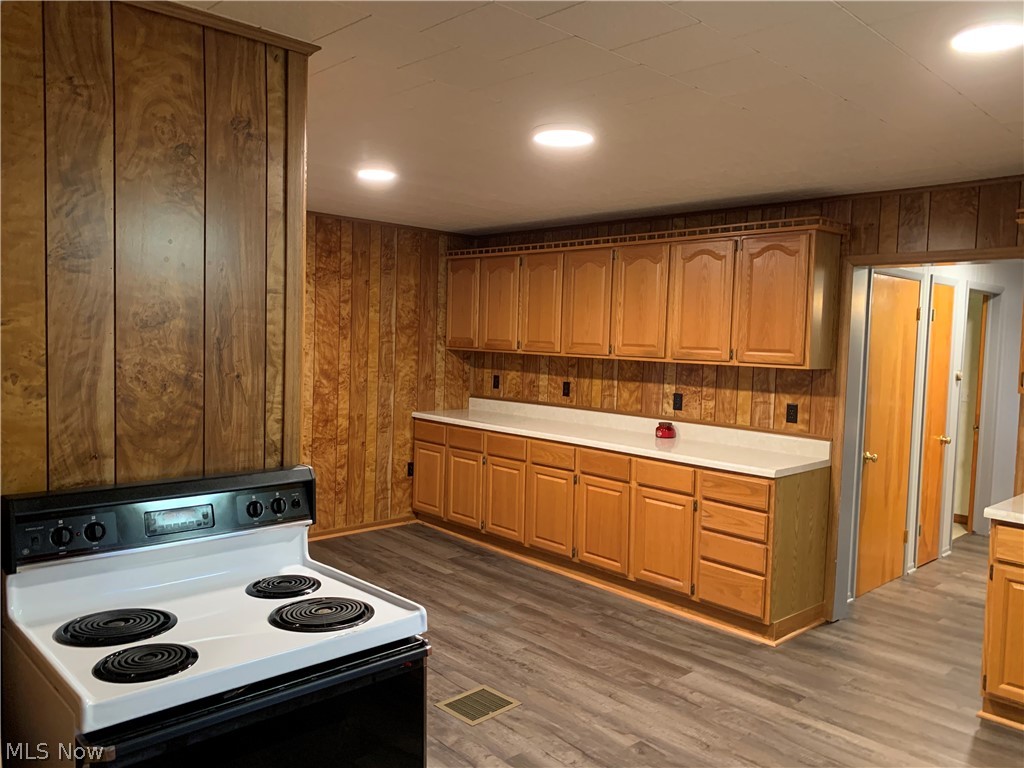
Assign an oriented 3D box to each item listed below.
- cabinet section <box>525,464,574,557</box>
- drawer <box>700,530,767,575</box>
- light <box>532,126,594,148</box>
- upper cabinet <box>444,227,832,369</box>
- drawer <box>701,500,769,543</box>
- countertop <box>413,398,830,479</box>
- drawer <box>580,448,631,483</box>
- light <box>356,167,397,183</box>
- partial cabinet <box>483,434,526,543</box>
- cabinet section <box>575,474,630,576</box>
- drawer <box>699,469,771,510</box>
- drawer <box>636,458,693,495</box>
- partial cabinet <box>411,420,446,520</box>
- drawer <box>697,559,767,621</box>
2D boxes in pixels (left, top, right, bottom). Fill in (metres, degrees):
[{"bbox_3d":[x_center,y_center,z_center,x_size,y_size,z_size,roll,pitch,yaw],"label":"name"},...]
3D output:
[{"bbox_3d":[0.267,0.834,5.092,0.025,0.557,0.404,-2,6,-43],"label":"cabinet section"},{"bbox_3d":[1.340,0.889,4.241,0.450,0.150,0.395,-2,5,-42],"label":"drawer"},{"bbox_3d":[0.206,-0.971,3.064,0.230,0.035,0.230,1,4,0],"label":"light"},{"bbox_3d":[0.630,-0.575,5.295,0.325,0.779,3.143,-2,6,-43],"label":"upper cabinet"},{"bbox_3d":[1.321,0.724,4.224,0.400,0.145,0.402,-2,6,-43],"label":"drawer"},{"bbox_3d":[0.490,0.296,5.283,0.610,0.142,3.200,-2,5,-42],"label":"countertop"},{"bbox_3d":[0.717,0.494,4.868,0.400,0.150,0.399,-2,6,-43],"label":"drawer"},{"bbox_3d":[-0.691,-1.052,3.905,0.220,0.035,0.220,1,4,0],"label":"light"},{"bbox_3d":[0.169,0.723,5.646,0.604,0.745,0.450,-2,5,-42],"label":"partial cabinet"},{"bbox_3d":[0.575,0.867,4.774,0.030,0.563,0.411,-2,5,-42],"label":"cabinet section"},{"bbox_3d":[1.325,0.562,4.213,0.400,0.153,0.407,-2,6,-43],"label":"drawer"},{"bbox_3d":[1.039,0.530,4.559,0.450,0.150,0.402,-2,5,-42],"label":"drawer"},{"bbox_3d":[-0.428,0.660,6.278,0.623,0.769,0.438,-2,6,-43],"label":"partial cabinet"},{"bbox_3d":[1.337,1.087,4.253,0.450,0.221,0.390,-2,5,-42],"label":"drawer"}]

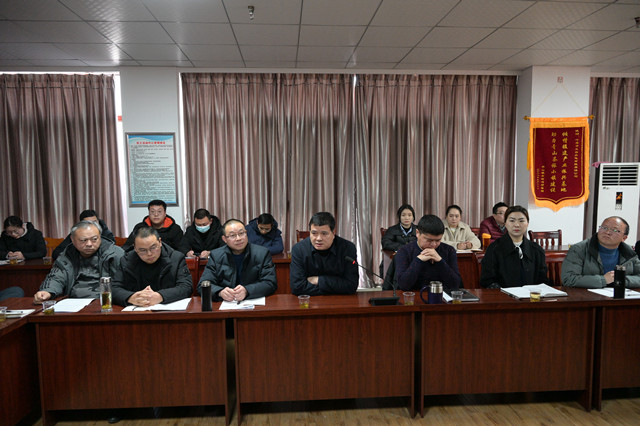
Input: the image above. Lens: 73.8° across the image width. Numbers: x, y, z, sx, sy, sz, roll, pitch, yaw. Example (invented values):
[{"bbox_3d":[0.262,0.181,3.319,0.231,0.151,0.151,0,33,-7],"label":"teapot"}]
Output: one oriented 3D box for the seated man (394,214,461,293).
[{"bbox_3d":[0.774,0.652,3.266,0.510,1.280,0.740,-1,5,-8],"label":"seated man"}]

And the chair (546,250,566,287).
[{"bbox_3d":[2.160,0.810,3.549,0.440,0.940,0.480,-1,5,-4],"label":"chair"}]

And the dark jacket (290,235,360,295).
[{"bbox_3d":[0.021,0.468,2.979,0.500,0.570,0.460,-1,5,-4],"label":"dark jacket"}]

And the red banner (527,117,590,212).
[{"bbox_3d":[2.938,-0.590,5.282,0.820,1.160,0.050,-1,5,-4],"label":"red banner"}]

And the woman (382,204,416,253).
[{"bbox_3d":[0.960,0.537,5.045,0.500,1.270,0.700,0,5,1],"label":"woman"}]

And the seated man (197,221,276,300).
[{"bbox_3d":[-0.591,0.694,3.097,0.560,1.290,0.720,-1,5,-8],"label":"seated man"}]

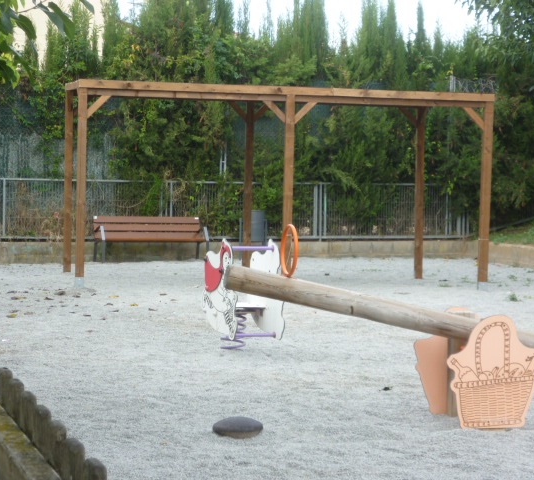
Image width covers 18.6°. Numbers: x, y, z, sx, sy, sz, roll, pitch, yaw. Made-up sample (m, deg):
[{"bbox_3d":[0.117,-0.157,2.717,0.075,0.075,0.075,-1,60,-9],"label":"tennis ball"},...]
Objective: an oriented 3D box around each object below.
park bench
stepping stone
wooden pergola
[{"bbox_3d":[-1.952,-0.003,27.600,1.850,0.770,0.600,0,5,-21],"label":"park bench"},{"bbox_3d":[-0.163,1.072,9.300,0.285,0.113,0.285,2,4,0],"label":"stepping stone"},{"bbox_3d":[-0.004,-0.785,23.597,5.670,2.804,3.457,1,4,-10],"label":"wooden pergola"}]

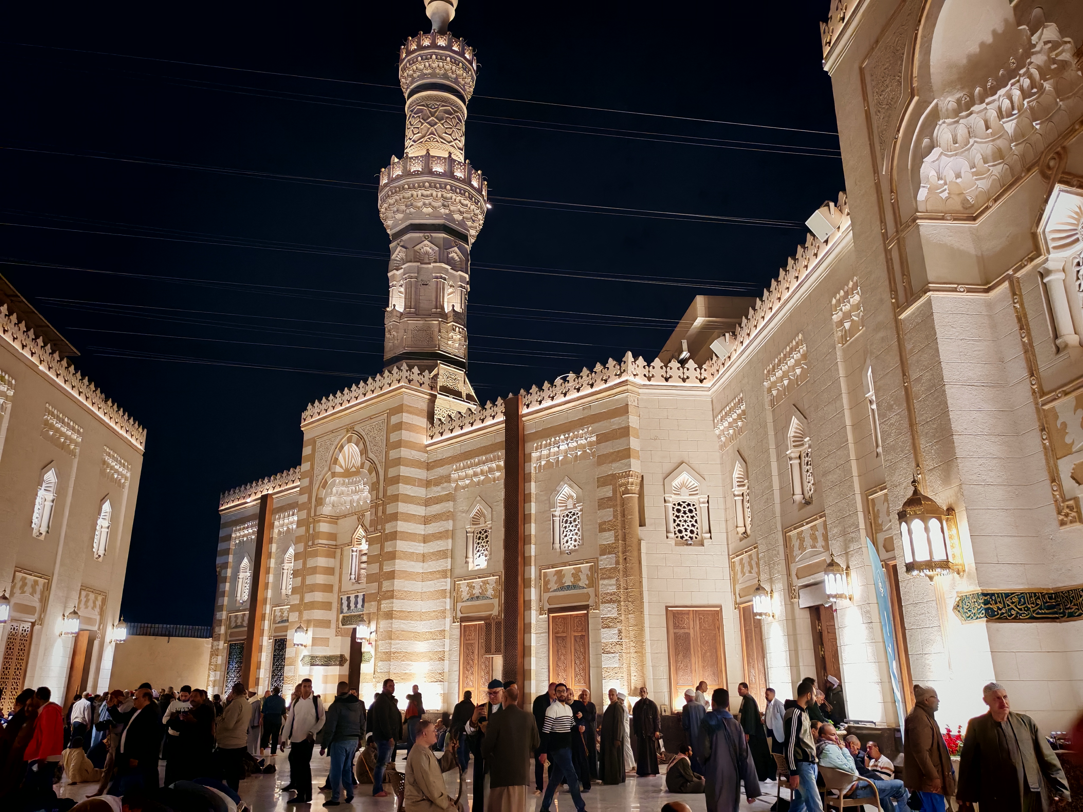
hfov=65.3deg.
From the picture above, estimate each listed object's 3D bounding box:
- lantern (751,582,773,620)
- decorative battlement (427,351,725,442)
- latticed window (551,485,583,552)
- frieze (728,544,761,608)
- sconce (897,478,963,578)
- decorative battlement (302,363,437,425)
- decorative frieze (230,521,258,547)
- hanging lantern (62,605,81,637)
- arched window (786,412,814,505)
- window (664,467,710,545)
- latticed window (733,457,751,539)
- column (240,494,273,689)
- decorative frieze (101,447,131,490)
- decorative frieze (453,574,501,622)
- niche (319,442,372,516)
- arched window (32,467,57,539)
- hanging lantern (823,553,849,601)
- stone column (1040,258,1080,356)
[{"bbox_3d":[4.623,4.061,17.665,0.425,0.779,0.385,2,-19,-6],"label":"lantern"},{"bbox_3d":[0.431,-0.018,26.600,10.200,0.850,2.100,-18,-25,42],"label":"decorative battlement"},{"bbox_3d":[0.772,3.268,24.297,1.220,2.020,0.250,-18,-25,42],"label":"latticed window"},{"bbox_3d":[5.191,4.385,21.609,0.130,1.400,2.150,2,-19,-6],"label":"frieze"},{"bbox_3d":[4.802,1.522,10.546,0.700,1.360,0.600,2,-19,-6],"label":"sconce"},{"bbox_3d":[-6.574,-0.199,31.845,6.600,0.830,1.500,-18,-25,42],"label":"decorative battlement"},{"bbox_3d":[-12.479,5.334,35.326,2.227,0.800,0.253,-18,-25,42],"label":"decorative frieze"},{"bbox_3d":[-12.541,5.744,22.541,0.425,0.790,0.385,2,-19,-6],"label":"hanging lantern"},{"bbox_3d":[5.267,1.079,17.027,0.263,2.035,1.164,2,-19,-6],"label":"arched window"},{"bbox_3d":[3.675,2.547,21.389,1.184,2.035,0.263,2,-19,-6],"label":"window"},{"bbox_3d":[4.889,2.227,20.455,0.263,2.035,1.164,2,-19,-6],"label":"latticed window"},{"bbox_3d":[-11.831,8.324,35.068,0.570,9.350,0.280,-18,-25,42],"label":"column"},{"bbox_3d":[-14.050,2.112,27.745,0.220,0.950,2.300,2,-19,-6],"label":"decorative frieze"},{"bbox_3d":[-1.884,5.550,24.457,2.095,1.265,0.152,-18,-25,42],"label":"decorative frieze"},{"bbox_3d":[-6.682,2.539,30.792,3.300,2.400,0.850,-18,-25,42],"label":"niche"},{"bbox_3d":[-12.873,2.448,21.835,0.263,1.903,1.134,2,-19,-6],"label":"arched window"},{"bbox_3d":[5.479,3.164,15.674,0.450,0.950,0.390,2,-19,-6],"label":"hanging lantern"},{"bbox_3d":[6.239,-1.187,10.040,0.300,1.140,0.300,2,-19,-6],"label":"stone column"}]

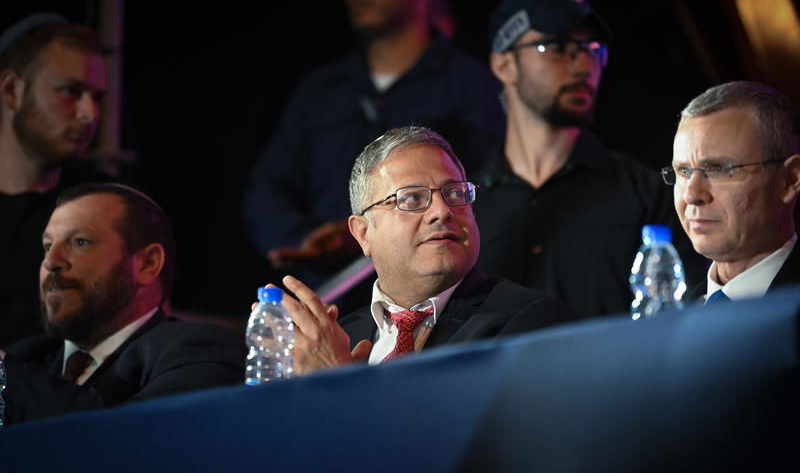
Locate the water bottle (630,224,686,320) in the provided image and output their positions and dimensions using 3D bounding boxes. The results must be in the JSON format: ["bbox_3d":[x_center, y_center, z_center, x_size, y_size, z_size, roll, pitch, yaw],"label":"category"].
[{"bbox_3d":[0.296,0.084,4.850,0.062,0.195,0.062,0,-7,0],"label":"water bottle"}]

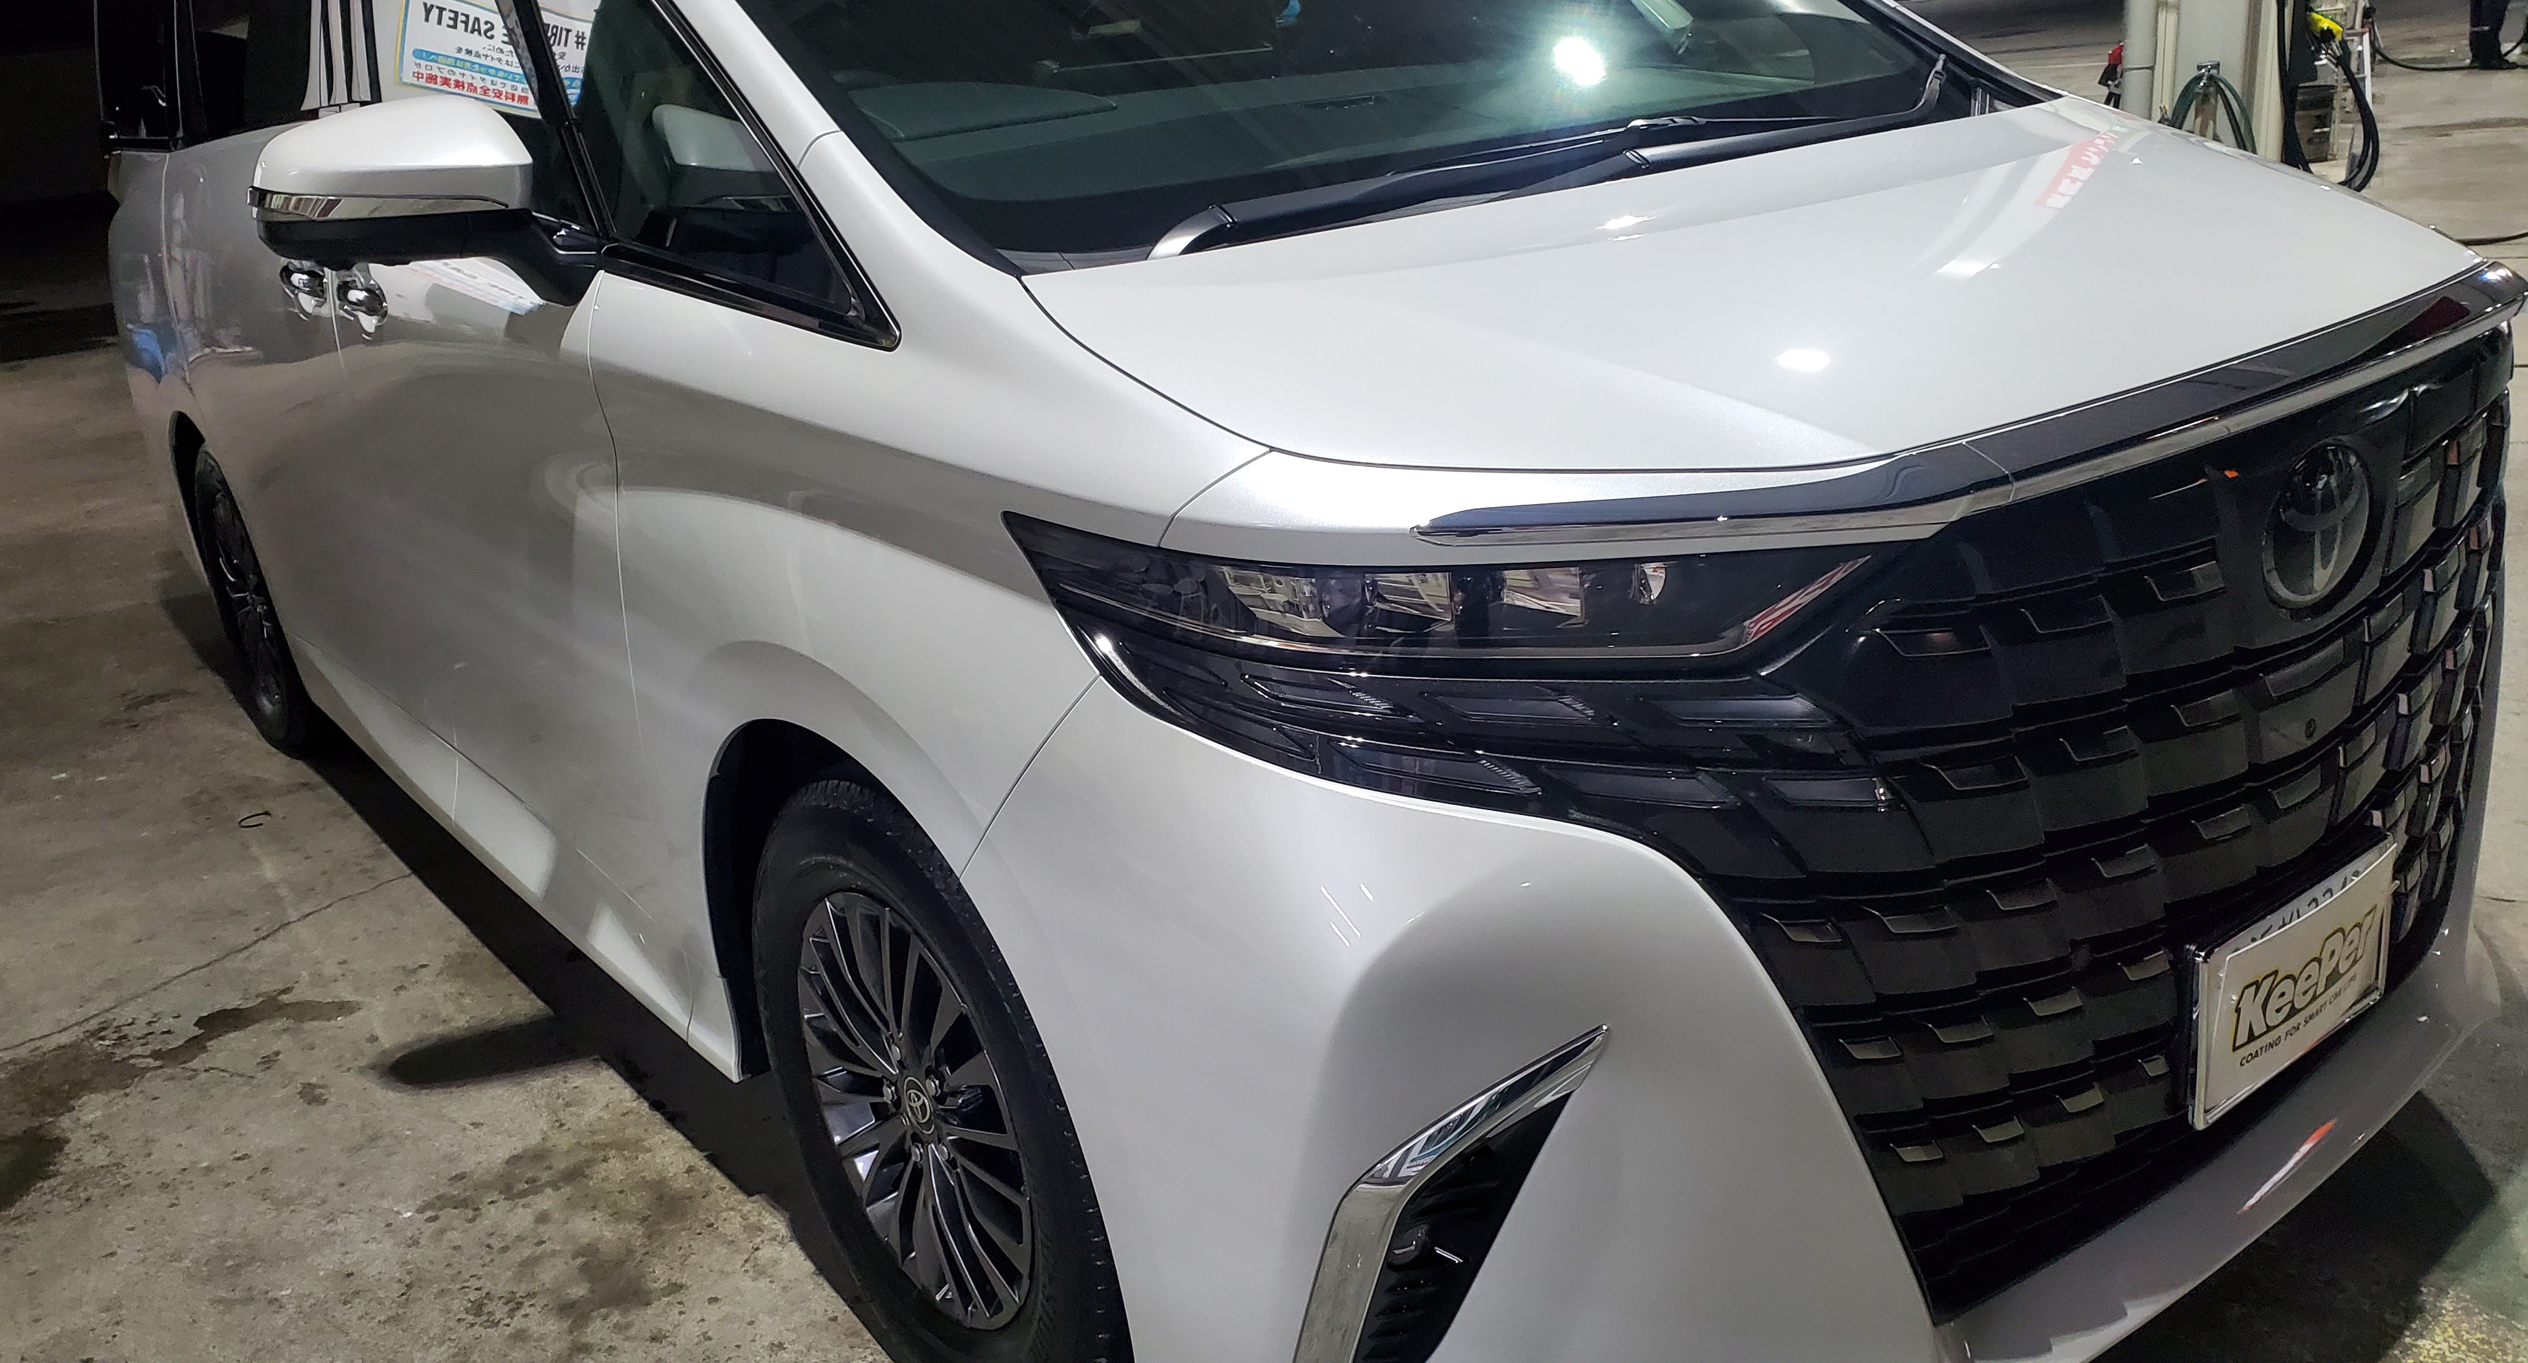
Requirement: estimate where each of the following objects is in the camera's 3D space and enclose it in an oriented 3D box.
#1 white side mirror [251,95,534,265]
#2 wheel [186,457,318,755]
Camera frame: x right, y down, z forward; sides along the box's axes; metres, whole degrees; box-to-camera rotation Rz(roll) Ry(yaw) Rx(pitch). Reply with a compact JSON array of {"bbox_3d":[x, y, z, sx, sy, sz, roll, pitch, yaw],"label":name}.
[{"bbox_3d":[-0.913,-0.522,1.979,0.255,0.170,0.165,-19,23,-35],"label":"white side mirror"},{"bbox_3d":[-2.175,-0.187,4.246,0.220,0.710,0.710,-19,23,-35],"label":"wheel"}]

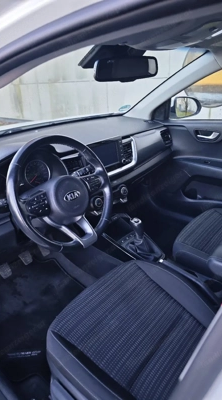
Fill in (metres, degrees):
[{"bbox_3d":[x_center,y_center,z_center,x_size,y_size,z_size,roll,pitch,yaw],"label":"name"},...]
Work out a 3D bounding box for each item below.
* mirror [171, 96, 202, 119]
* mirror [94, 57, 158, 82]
[{"bbox_3d":[0.493,-0.622,1.780,0.205,0.137,0.100,-14,27,-20],"label":"mirror"},{"bbox_3d":[0.053,-0.459,0.930,0.245,0.070,0.042,-16,32,-23],"label":"mirror"}]

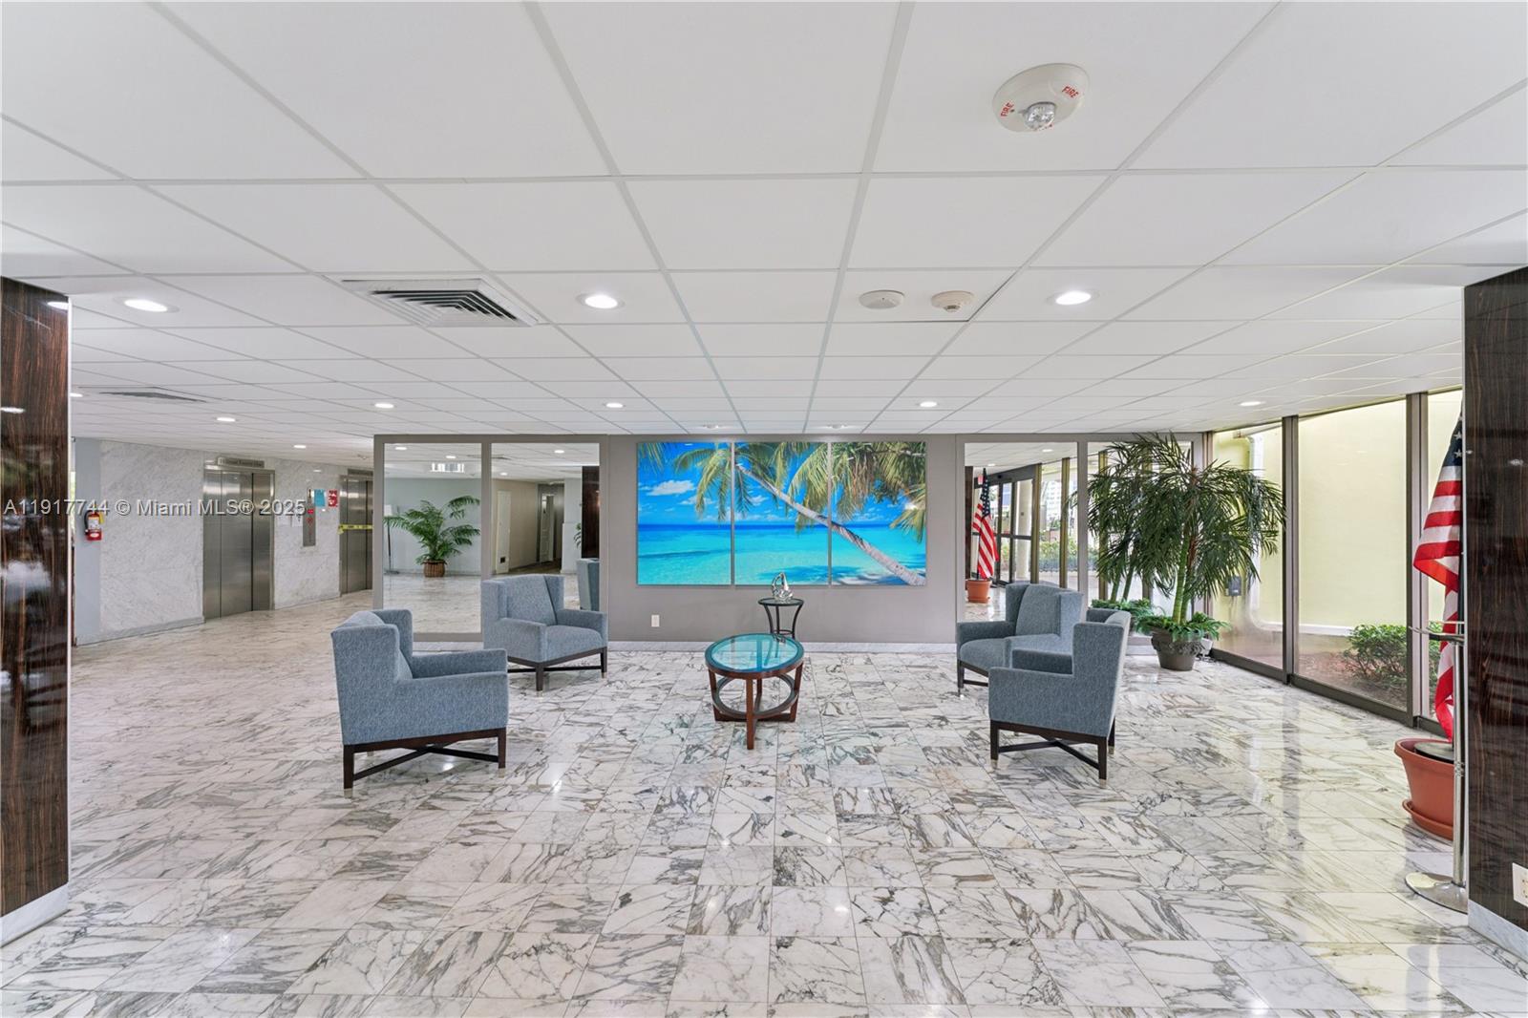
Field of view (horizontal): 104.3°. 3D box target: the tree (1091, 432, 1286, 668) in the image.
[{"bbox_3d":[4.040,0.430,5.800,1.450,2.250,1.250,0,0,0],"label":"tree"}]

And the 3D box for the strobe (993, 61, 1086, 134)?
[{"bbox_3d":[0.544,-0.793,1.175,0.180,0.064,0.180,0,0,1],"label":"strobe"}]

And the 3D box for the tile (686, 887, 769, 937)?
[{"bbox_3d":[-0.127,1.568,2.314,0.315,0.015,0.289,0,0,1],"label":"tile"}]

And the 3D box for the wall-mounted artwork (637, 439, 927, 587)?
[{"bbox_3d":[0.195,0.056,6.460,3.150,1.560,0.040,0,0,0],"label":"wall-mounted artwork"}]

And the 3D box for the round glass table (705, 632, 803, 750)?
[{"bbox_3d":[-0.065,1.302,4.359,0.710,0.505,1.120,0,0,1],"label":"round glass table"}]

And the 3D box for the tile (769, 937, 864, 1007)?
[{"bbox_3d":[0.177,1.568,2.022,0.316,0.015,0.293,0,0,1],"label":"tile"}]

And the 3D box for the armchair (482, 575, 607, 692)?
[{"bbox_3d":[-1.964,1.095,5.321,0.730,0.930,0.680,0,0,32],"label":"armchair"}]

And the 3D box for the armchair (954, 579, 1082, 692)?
[{"bbox_3d":[2.038,1.095,4.752,0.730,0.930,0.680,0,0,-17],"label":"armchair"}]

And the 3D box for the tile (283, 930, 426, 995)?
[{"bbox_3d":[-1.374,1.556,2.040,0.310,0.015,0.295,0,0,1],"label":"tile"}]

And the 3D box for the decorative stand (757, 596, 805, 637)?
[{"bbox_3d":[0.190,1.245,6.030,0.470,0.630,0.470,0,0,0],"label":"decorative stand"}]

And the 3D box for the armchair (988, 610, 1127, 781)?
[{"bbox_3d":[1.834,1.095,3.648,0.730,0.930,0.680,0,0,33],"label":"armchair"}]

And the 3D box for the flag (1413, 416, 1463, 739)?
[{"bbox_3d":[3.620,0.290,3.090,0.440,1.830,0.320,0,0,0],"label":"flag"}]

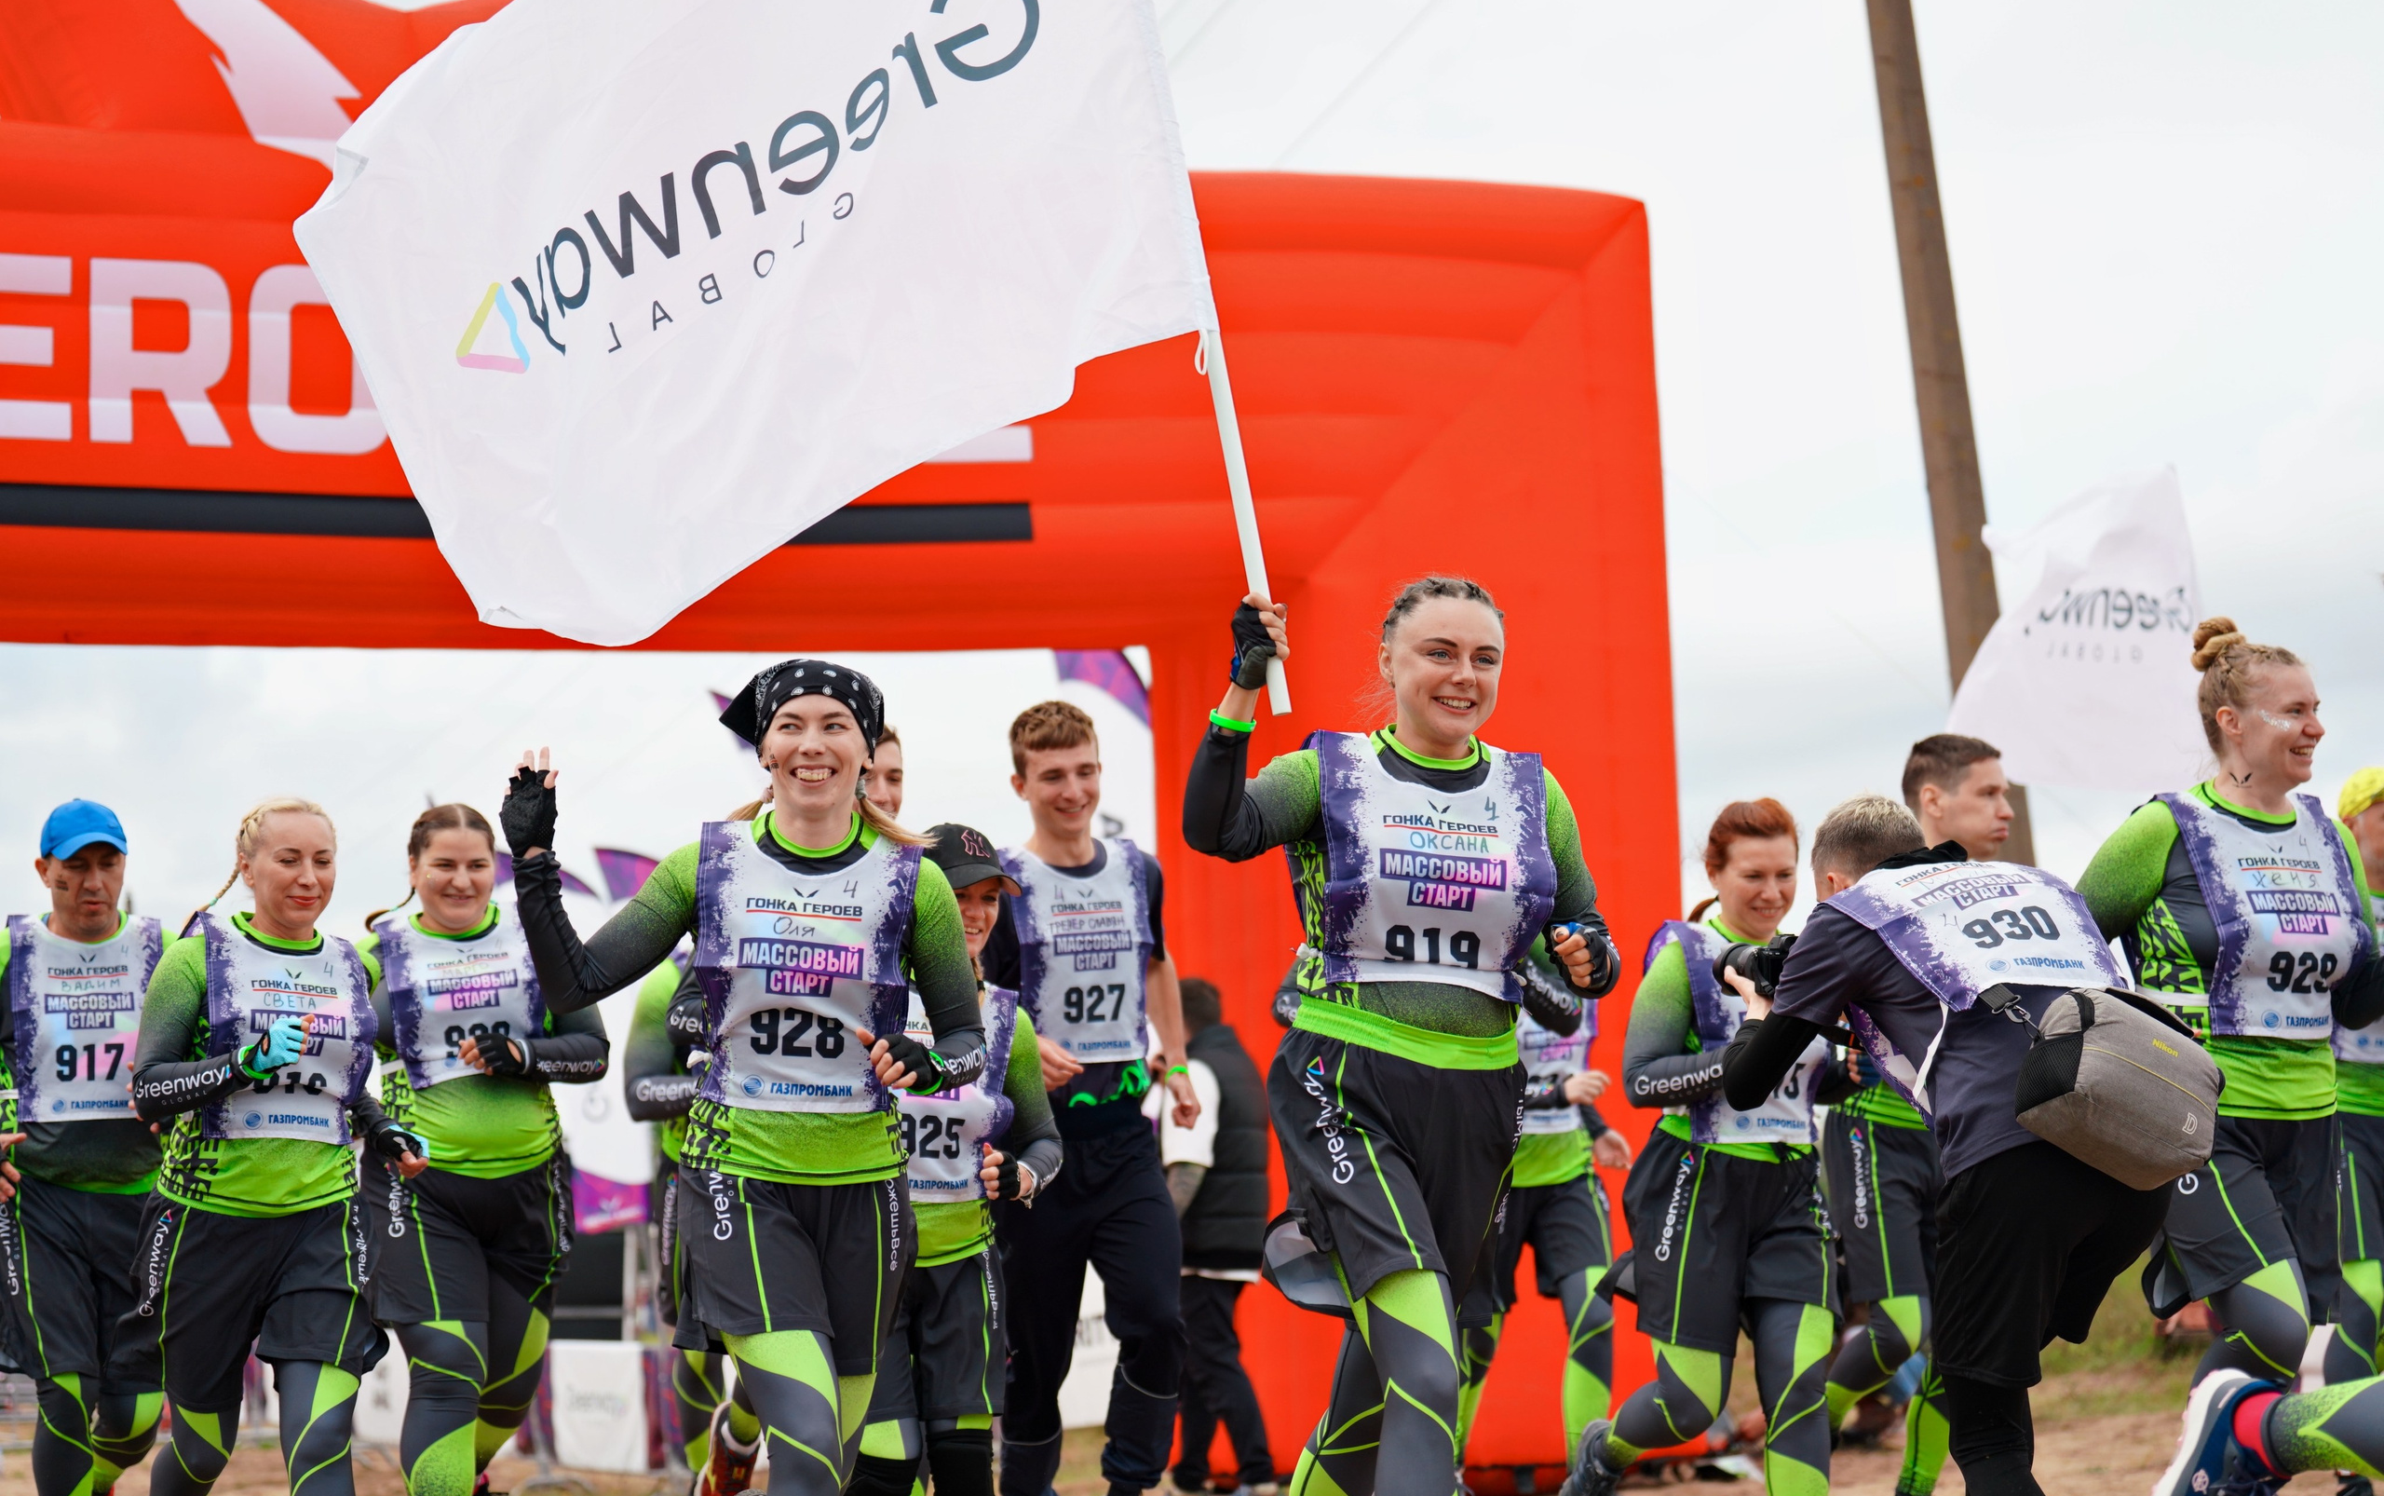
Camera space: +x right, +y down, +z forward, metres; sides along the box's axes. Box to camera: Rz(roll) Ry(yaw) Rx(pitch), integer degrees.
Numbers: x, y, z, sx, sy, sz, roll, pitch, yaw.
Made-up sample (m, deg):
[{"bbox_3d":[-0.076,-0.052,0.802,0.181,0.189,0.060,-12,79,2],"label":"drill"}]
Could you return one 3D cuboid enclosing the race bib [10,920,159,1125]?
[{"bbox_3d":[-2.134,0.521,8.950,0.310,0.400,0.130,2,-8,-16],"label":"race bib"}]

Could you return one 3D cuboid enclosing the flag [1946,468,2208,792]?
[{"bbox_3d":[2.584,-0.344,13.500,0.900,0.950,0.320,-6,-10,39],"label":"flag"}]

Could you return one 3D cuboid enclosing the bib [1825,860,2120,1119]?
[{"bbox_3d":[1.174,0.369,6.995,0.350,0.220,0.430,-5,32,-19],"label":"bib"}]

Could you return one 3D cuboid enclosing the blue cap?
[{"bbox_3d":[-2.102,0.152,8.800,0.170,0.135,0.250,4,12,-32],"label":"blue cap"}]

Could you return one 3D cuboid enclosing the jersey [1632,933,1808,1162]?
[{"bbox_3d":[1.000,0.548,8.600,0.420,0.470,0.290,1,-8,-15],"label":"jersey"}]

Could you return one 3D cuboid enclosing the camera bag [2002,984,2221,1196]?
[{"bbox_3d":[1.326,0.485,6.650,0.260,0.190,0.140,29,-38,-34],"label":"camera bag"}]

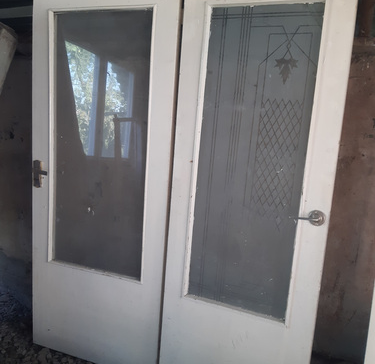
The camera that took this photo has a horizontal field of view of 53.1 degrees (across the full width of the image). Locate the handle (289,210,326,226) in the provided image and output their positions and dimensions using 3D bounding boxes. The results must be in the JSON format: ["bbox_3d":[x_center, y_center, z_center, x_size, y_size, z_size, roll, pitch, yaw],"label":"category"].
[{"bbox_3d":[0.471,0.142,1.476,0.138,0.061,0.058,7,9,22],"label":"handle"}]

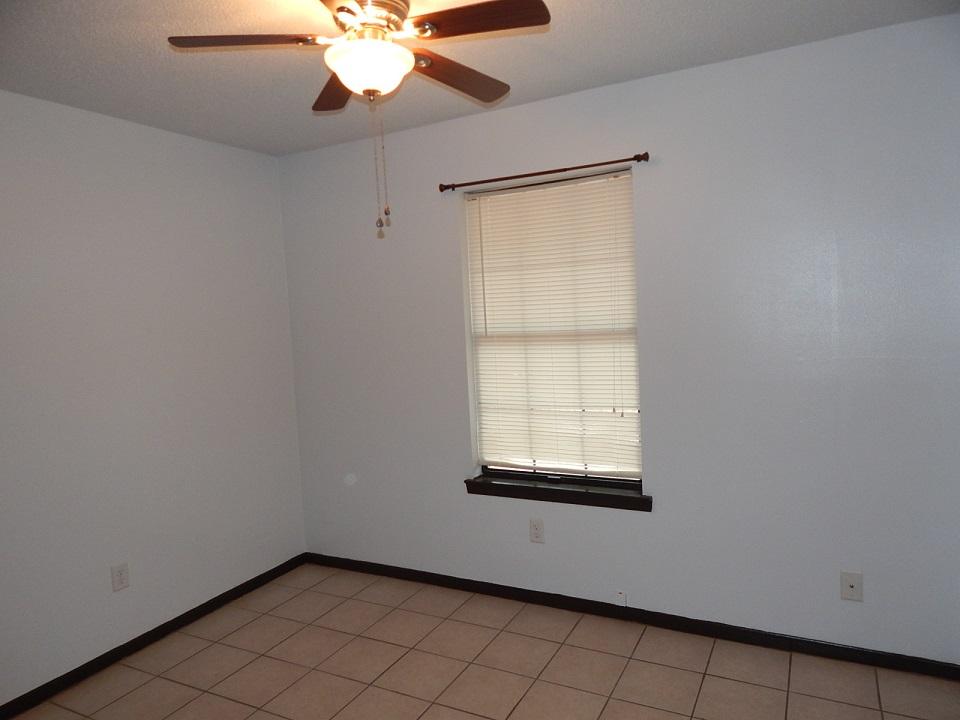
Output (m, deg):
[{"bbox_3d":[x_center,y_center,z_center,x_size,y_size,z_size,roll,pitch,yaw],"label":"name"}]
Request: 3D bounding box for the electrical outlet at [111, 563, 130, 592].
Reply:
[{"bbox_3d":[-1.622,0.984,2.758,0.010,0.115,0.072,-1,4,28],"label":"electrical outlet"}]

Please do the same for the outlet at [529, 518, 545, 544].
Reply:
[{"bbox_3d":[0.285,0.856,3.046,0.072,0.115,0.010,-1,4,28],"label":"outlet"}]

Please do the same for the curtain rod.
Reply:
[{"bbox_3d":[0.267,-0.868,2.862,1.042,0.042,0.075,-1,4,28],"label":"curtain rod"}]

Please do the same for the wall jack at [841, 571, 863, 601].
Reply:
[{"bbox_3d":[1.480,0.903,2.427,0.072,0.115,0.010,-1,4,28],"label":"wall jack"}]

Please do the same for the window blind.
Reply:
[{"bbox_3d":[0.347,-0.085,2.972,0.881,1.525,0.113,-1,4,28],"label":"window blind"}]

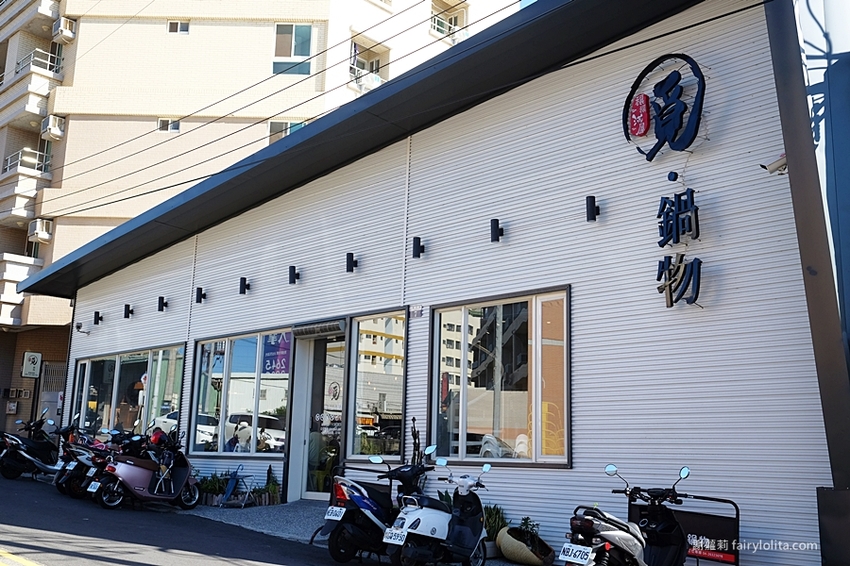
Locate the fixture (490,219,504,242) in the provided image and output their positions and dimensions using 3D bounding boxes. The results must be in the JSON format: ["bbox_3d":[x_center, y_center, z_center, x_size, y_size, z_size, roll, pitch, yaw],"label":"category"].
[{"bbox_3d":[0.898,-0.638,10.220,0.100,0.285,0.180,-10,-17,43],"label":"fixture"}]

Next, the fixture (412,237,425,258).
[{"bbox_3d":[-0.090,-0.494,11.506,0.095,0.280,0.165,-10,-17,43],"label":"fixture"}]

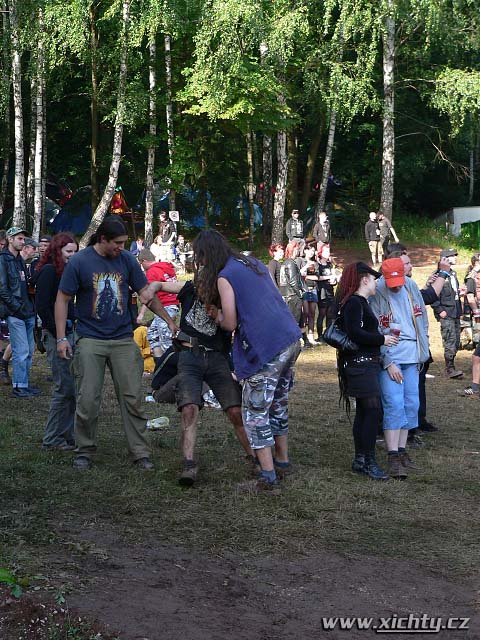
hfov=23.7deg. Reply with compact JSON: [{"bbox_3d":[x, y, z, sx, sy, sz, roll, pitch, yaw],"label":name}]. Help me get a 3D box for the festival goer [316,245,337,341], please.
[{"bbox_3d":[1.434,-0.448,19.000,0.480,1.608,0.420,-2,4,-34],"label":"festival goer"}]

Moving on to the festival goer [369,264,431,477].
[{"bbox_3d":[1.232,0.365,8.800,0.550,1.689,0.420,0,3,-5],"label":"festival goer"}]

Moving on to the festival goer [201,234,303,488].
[{"bbox_3d":[0.077,0.269,7.700,0.600,1.740,0.520,1,3,25],"label":"festival goer"}]

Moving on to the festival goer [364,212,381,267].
[{"bbox_3d":[4.277,-2.606,37.000,0.520,1.759,0.380,-2,4,-37],"label":"festival goer"}]

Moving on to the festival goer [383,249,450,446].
[{"bbox_3d":[1.601,0.195,10.400,0.620,1.760,0.550,-1,3,-12],"label":"festival goer"}]

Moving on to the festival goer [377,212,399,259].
[{"bbox_3d":[4.568,-2.481,35.500,0.680,1.760,0.420,1,3,21],"label":"festival goer"}]

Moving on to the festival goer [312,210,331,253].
[{"bbox_3d":[2.453,-2.400,34.500,0.540,1.761,0.380,-1,3,-20],"label":"festival goer"}]

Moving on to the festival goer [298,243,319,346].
[{"bbox_3d":[1.103,-0.406,18.600,0.470,1.639,0.400,-1,3,-12],"label":"festival goer"}]

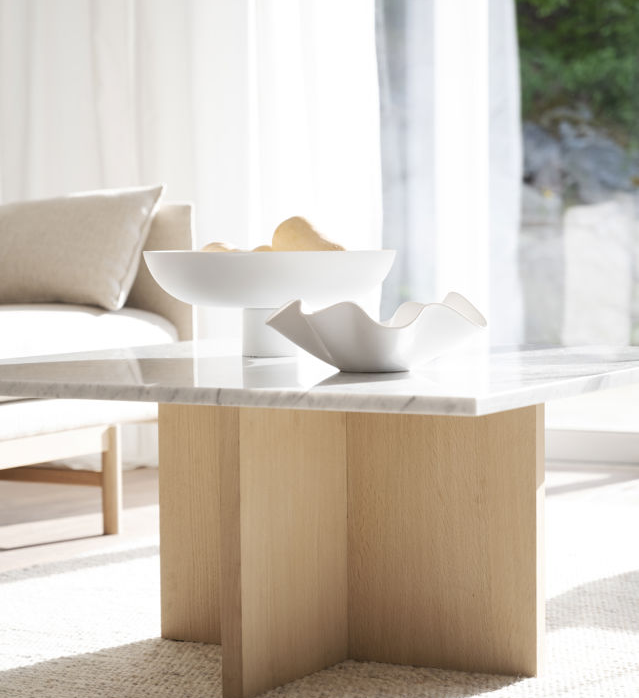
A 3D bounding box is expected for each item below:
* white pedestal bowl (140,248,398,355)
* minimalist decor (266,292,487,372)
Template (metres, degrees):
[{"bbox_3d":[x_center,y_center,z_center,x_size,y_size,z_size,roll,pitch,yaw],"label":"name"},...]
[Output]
[{"bbox_3d":[-0.071,-0.065,2.661,0.361,0.150,0.361,0,3,0],"label":"white pedestal bowl"},{"bbox_3d":[0.070,-0.019,2.326,0.272,0.093,0.265,0,3,0],"label":"minimalist decor"}]

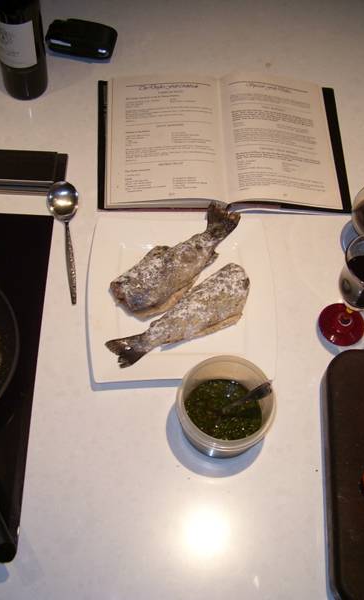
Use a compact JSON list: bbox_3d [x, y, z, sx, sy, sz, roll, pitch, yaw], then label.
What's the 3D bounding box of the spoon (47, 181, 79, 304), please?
[{"bbox_3d":[-0.179,-0.094,1.240,0.049,0.024,0.225,-6,63,-7],"label":"spoon"}]

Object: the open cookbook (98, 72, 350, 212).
[{"bbox_3d":[0.069,-0.273,1.348,0.422,0.030,0.273,0,63,-4],"label":"open cookbook"}]

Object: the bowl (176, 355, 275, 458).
[{"bbox_3d":[0.059,0.156,1.102,0.138,0.068,0.138,2,62,-3],"label":"bowl"}]

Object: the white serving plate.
[{"bbox_3d":[0.001,-0.006,1.206,0.290,0.025,0.290,-1,63,-5],"label":"white serving plate"}]

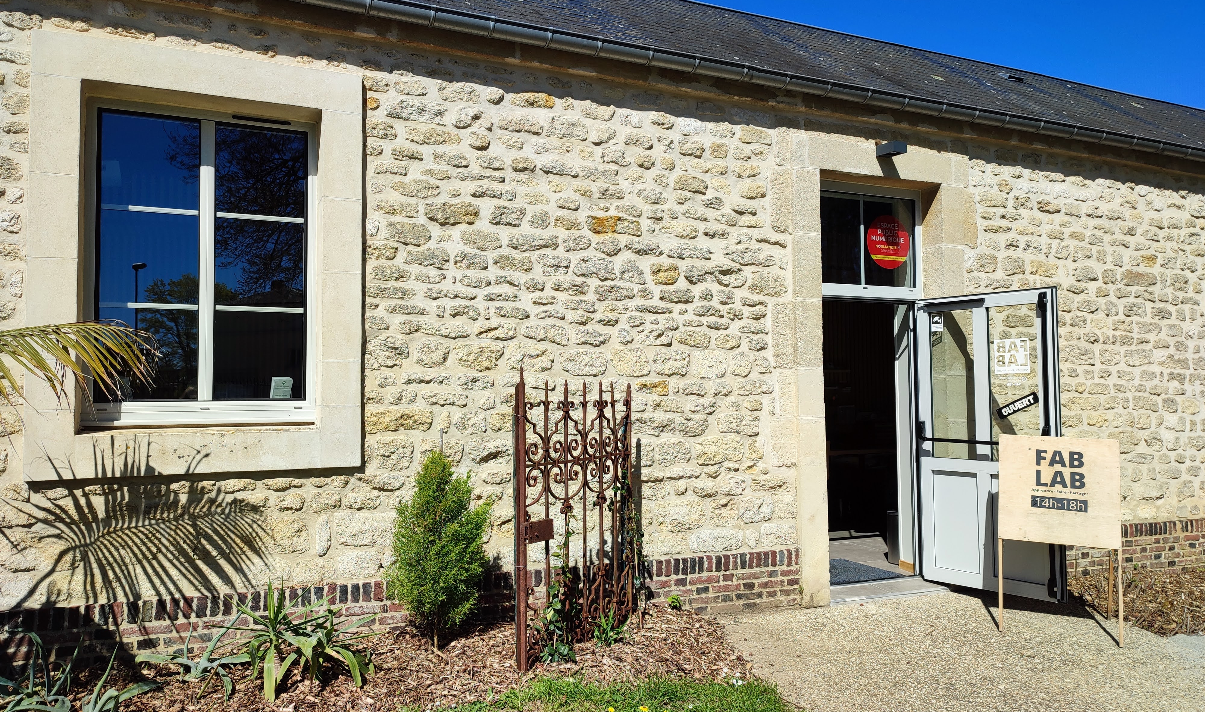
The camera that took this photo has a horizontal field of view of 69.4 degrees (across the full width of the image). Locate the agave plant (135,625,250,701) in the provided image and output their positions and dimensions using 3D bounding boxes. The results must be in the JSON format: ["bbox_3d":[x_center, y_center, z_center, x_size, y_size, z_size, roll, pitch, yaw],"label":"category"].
[{"bbox_3d":[-1.823,1.341,3.889,0.490,0.280,0.430,1,-3,-24],"label":"agave plant"}]

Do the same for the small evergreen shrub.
[{"bbox_3d":[-0.836,0.981,4.436,0.510,0.970,0.480,1,-3,-24],"label":"small evergreen shrub"}]

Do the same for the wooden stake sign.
[{"bbox_3d":[2.847,1.094,5.446,0.640,1.190,0.570,-2,-3,26],"label":"wooden stake sign"}]

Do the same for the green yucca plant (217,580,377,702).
[{"bbox_3d":[-1.409,1.278,4.001,0.690,0.430,0.550,1,-3,-24],"label":"green yucca plant"}]

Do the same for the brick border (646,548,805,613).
[{"bbox_3d":[0.786,1.471,5.599,1.160,0.410,0.110,1,-3,-24],"label":"brick border"}]

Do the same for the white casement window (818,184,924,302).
[{"bbox_3d":[1.948,-0.836,6.451,1.040,0.850,0.080,1,-3,-24],"label":"white casement window"}]

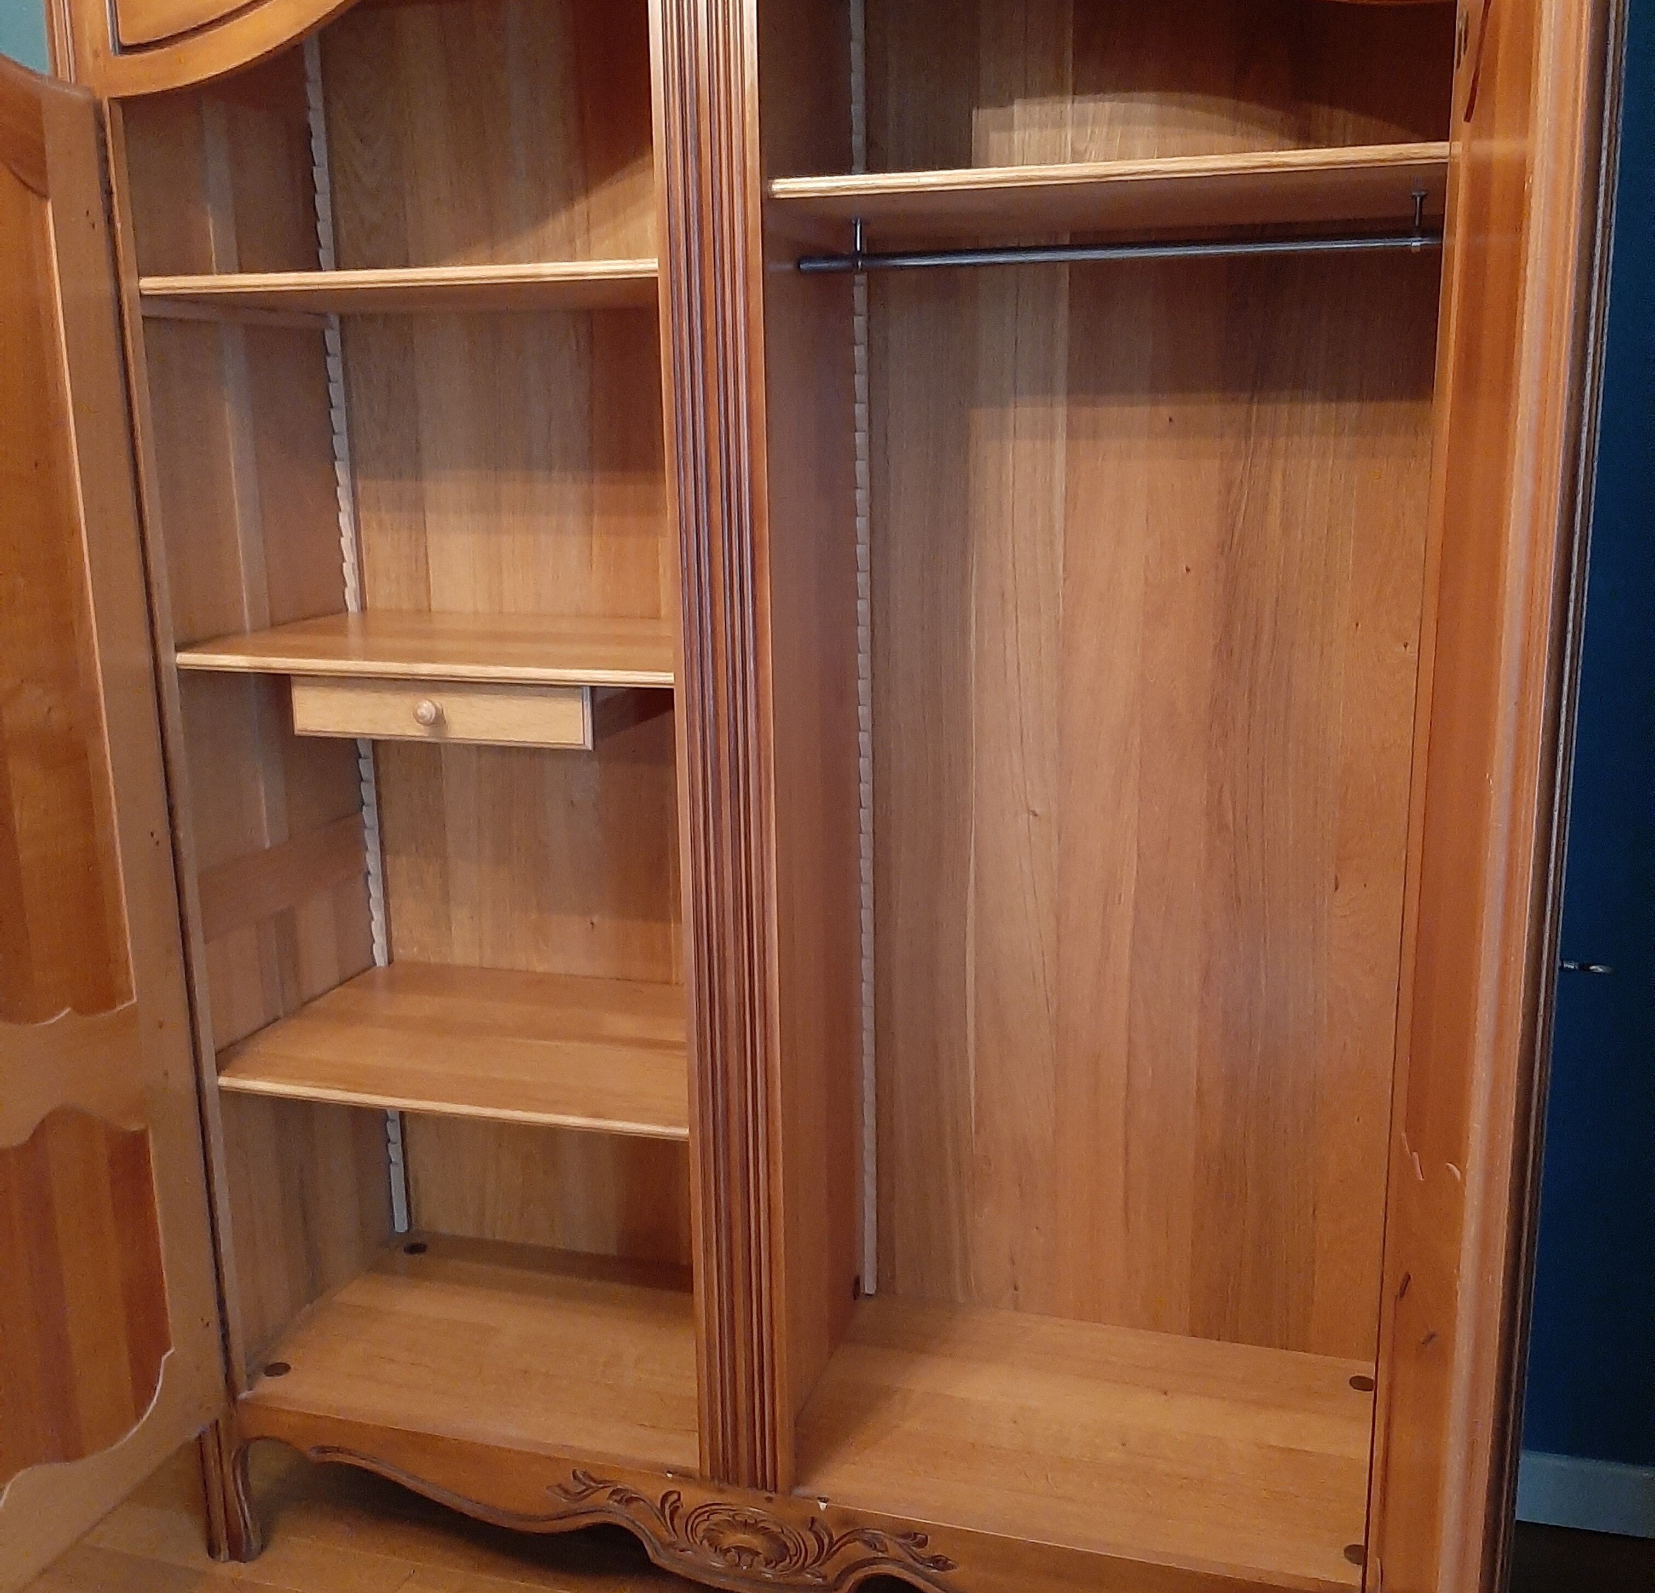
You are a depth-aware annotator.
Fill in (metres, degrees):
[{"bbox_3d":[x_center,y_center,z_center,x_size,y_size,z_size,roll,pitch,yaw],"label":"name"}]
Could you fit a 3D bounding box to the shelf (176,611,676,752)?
[{"bbox_3d":[-0.420,-0.159,2.164,0.735,0.098,0.450,3,14,16],"label":"shelf"}]

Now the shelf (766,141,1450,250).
[{"bbox_3d":[0.323,-0.658,1.826,0.735,0.019,0.458,3,14,16],"label":"shelf"}]

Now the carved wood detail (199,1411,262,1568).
[{"bbox_3d":[-0.828,0.944,2.317,0.098,0.232,0.066,3,14,16],"label":"carved wood detail"}]

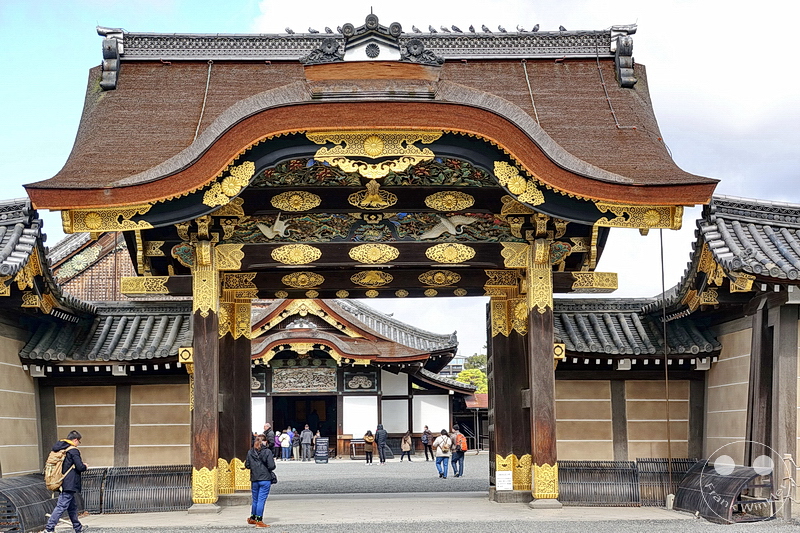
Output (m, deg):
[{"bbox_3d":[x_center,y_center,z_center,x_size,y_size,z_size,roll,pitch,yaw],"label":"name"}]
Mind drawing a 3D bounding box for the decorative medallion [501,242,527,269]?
[{"bbox_3d":[2.464,-0.231,25.871,0.599,0.570,0.120,0,-8,-3],"label":"decorative medallion"}]

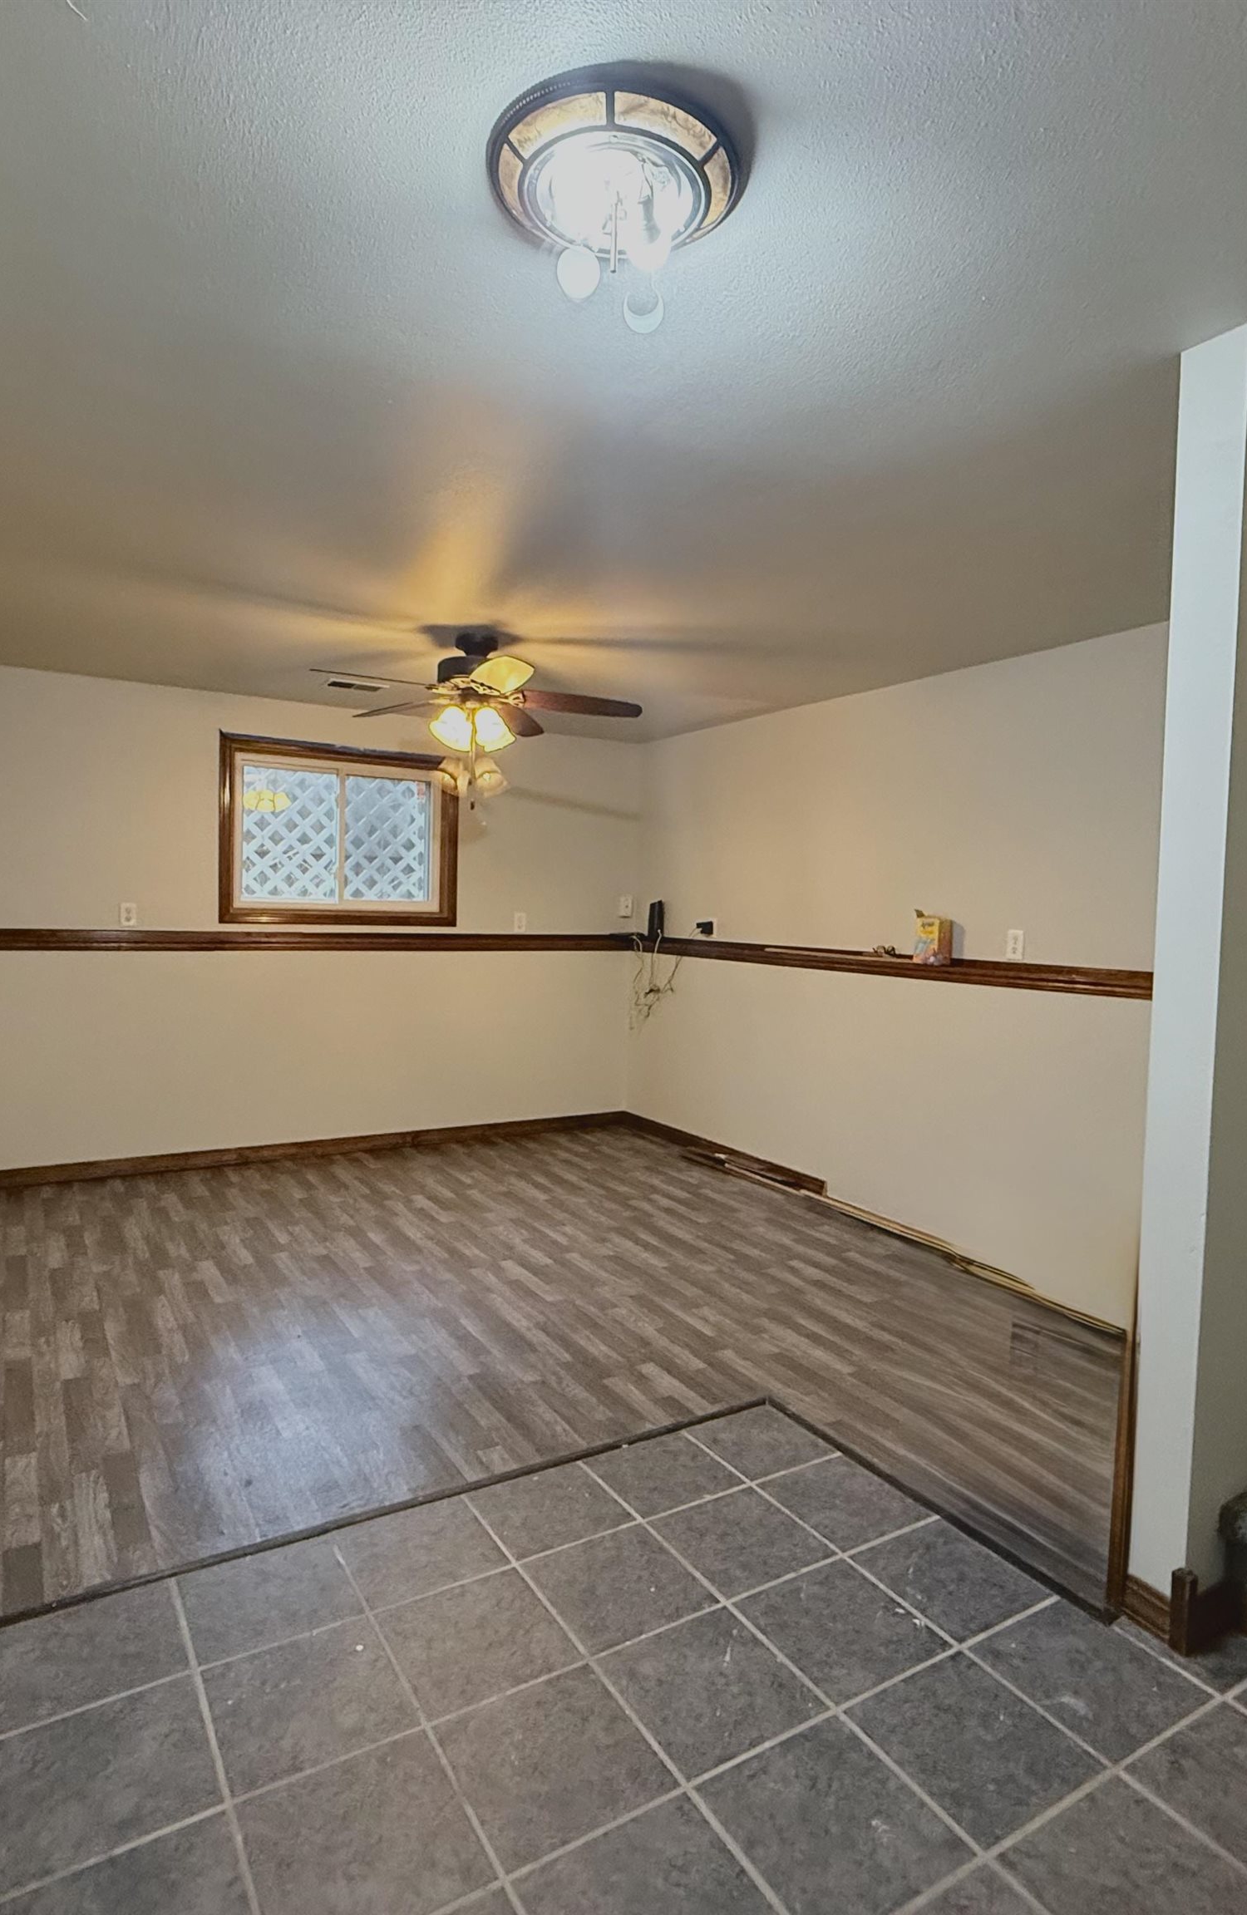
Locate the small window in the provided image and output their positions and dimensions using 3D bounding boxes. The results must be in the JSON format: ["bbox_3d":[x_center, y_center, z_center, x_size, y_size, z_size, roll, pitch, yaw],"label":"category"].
[{"bbox_3d":[-1.566,-0.686,5.834,1.345,1.005,0.100,0,3,-31],"label":"small window"}]

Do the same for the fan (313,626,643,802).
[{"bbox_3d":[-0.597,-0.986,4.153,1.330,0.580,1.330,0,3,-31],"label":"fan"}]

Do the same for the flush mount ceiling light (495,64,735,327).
[{"bbox_3d":[-0.008,-1.073,1.498,0.380,0.165,0.380,1,3,0],"label":"flush mount ceiling light"}]

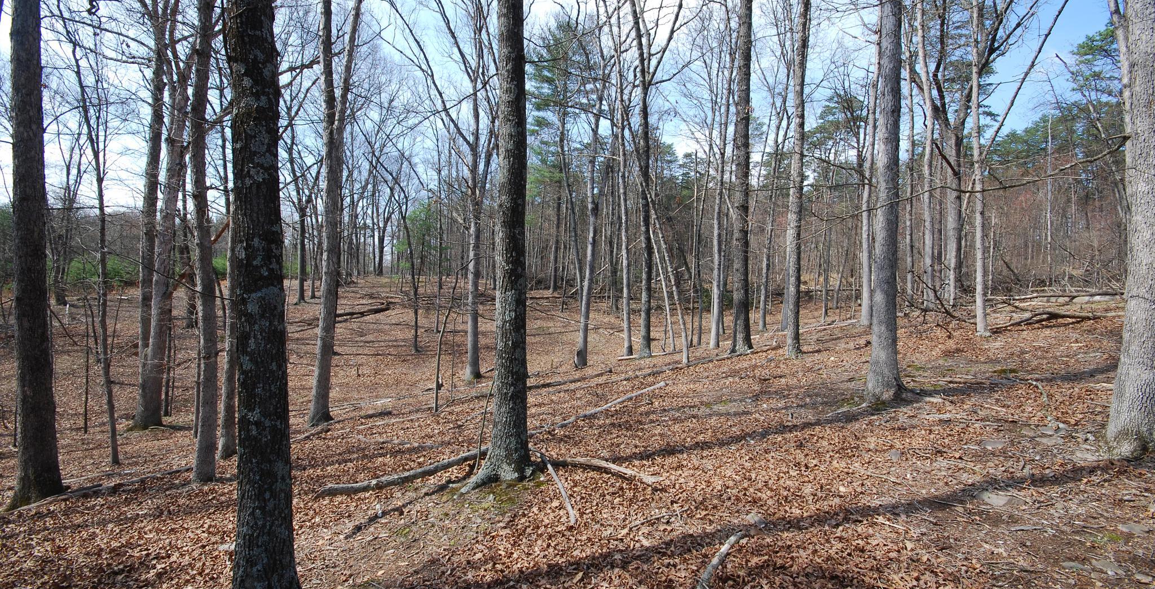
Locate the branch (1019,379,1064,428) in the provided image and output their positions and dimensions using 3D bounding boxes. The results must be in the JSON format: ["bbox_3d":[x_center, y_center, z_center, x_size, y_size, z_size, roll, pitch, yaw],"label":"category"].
[{"bbox_3d":[4.923,1.121,5.094,0.183,0.060,1.933,-3,2,35],"label":"branch"}]

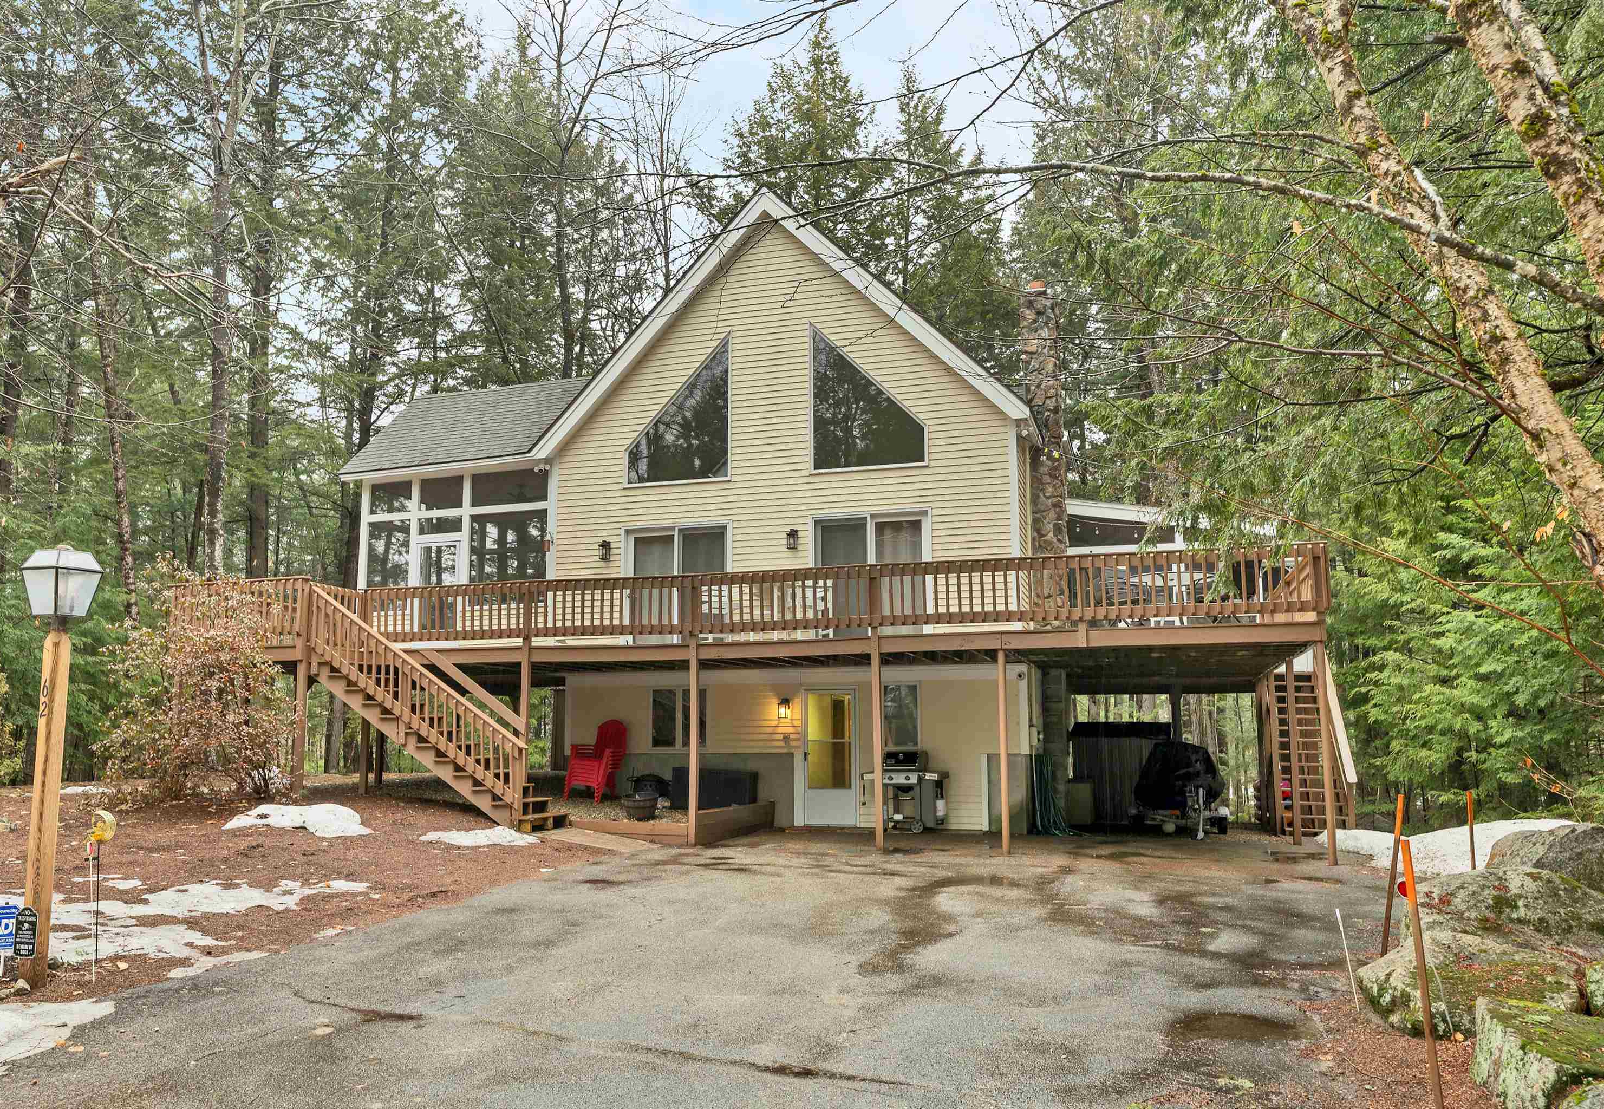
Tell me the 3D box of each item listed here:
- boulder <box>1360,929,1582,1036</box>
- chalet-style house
[{"bbox_3d":[3.300,2.040,5.420,0.950,0.430,0.850,0,-7,0],"label":"boulder"},{"bbox_3d":[0.148,-0.534,19.714,16.400,9.900,10.200,-3,-8,17],"label":"chalet-style house"}]

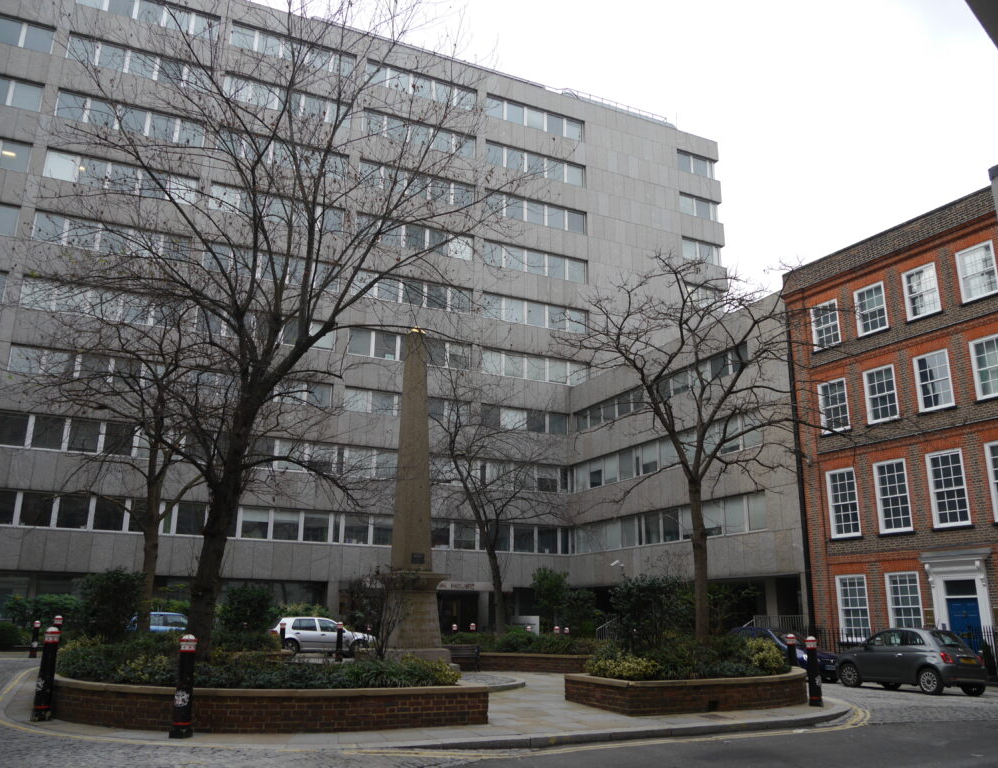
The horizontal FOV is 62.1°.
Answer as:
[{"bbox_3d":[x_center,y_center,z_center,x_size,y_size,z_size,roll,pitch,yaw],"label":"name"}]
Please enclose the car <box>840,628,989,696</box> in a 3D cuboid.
[{"bbox_3d":[10.333,6.998,21.057,1.640,1.490,3.550,8,-18,-24],"label":"car"}]

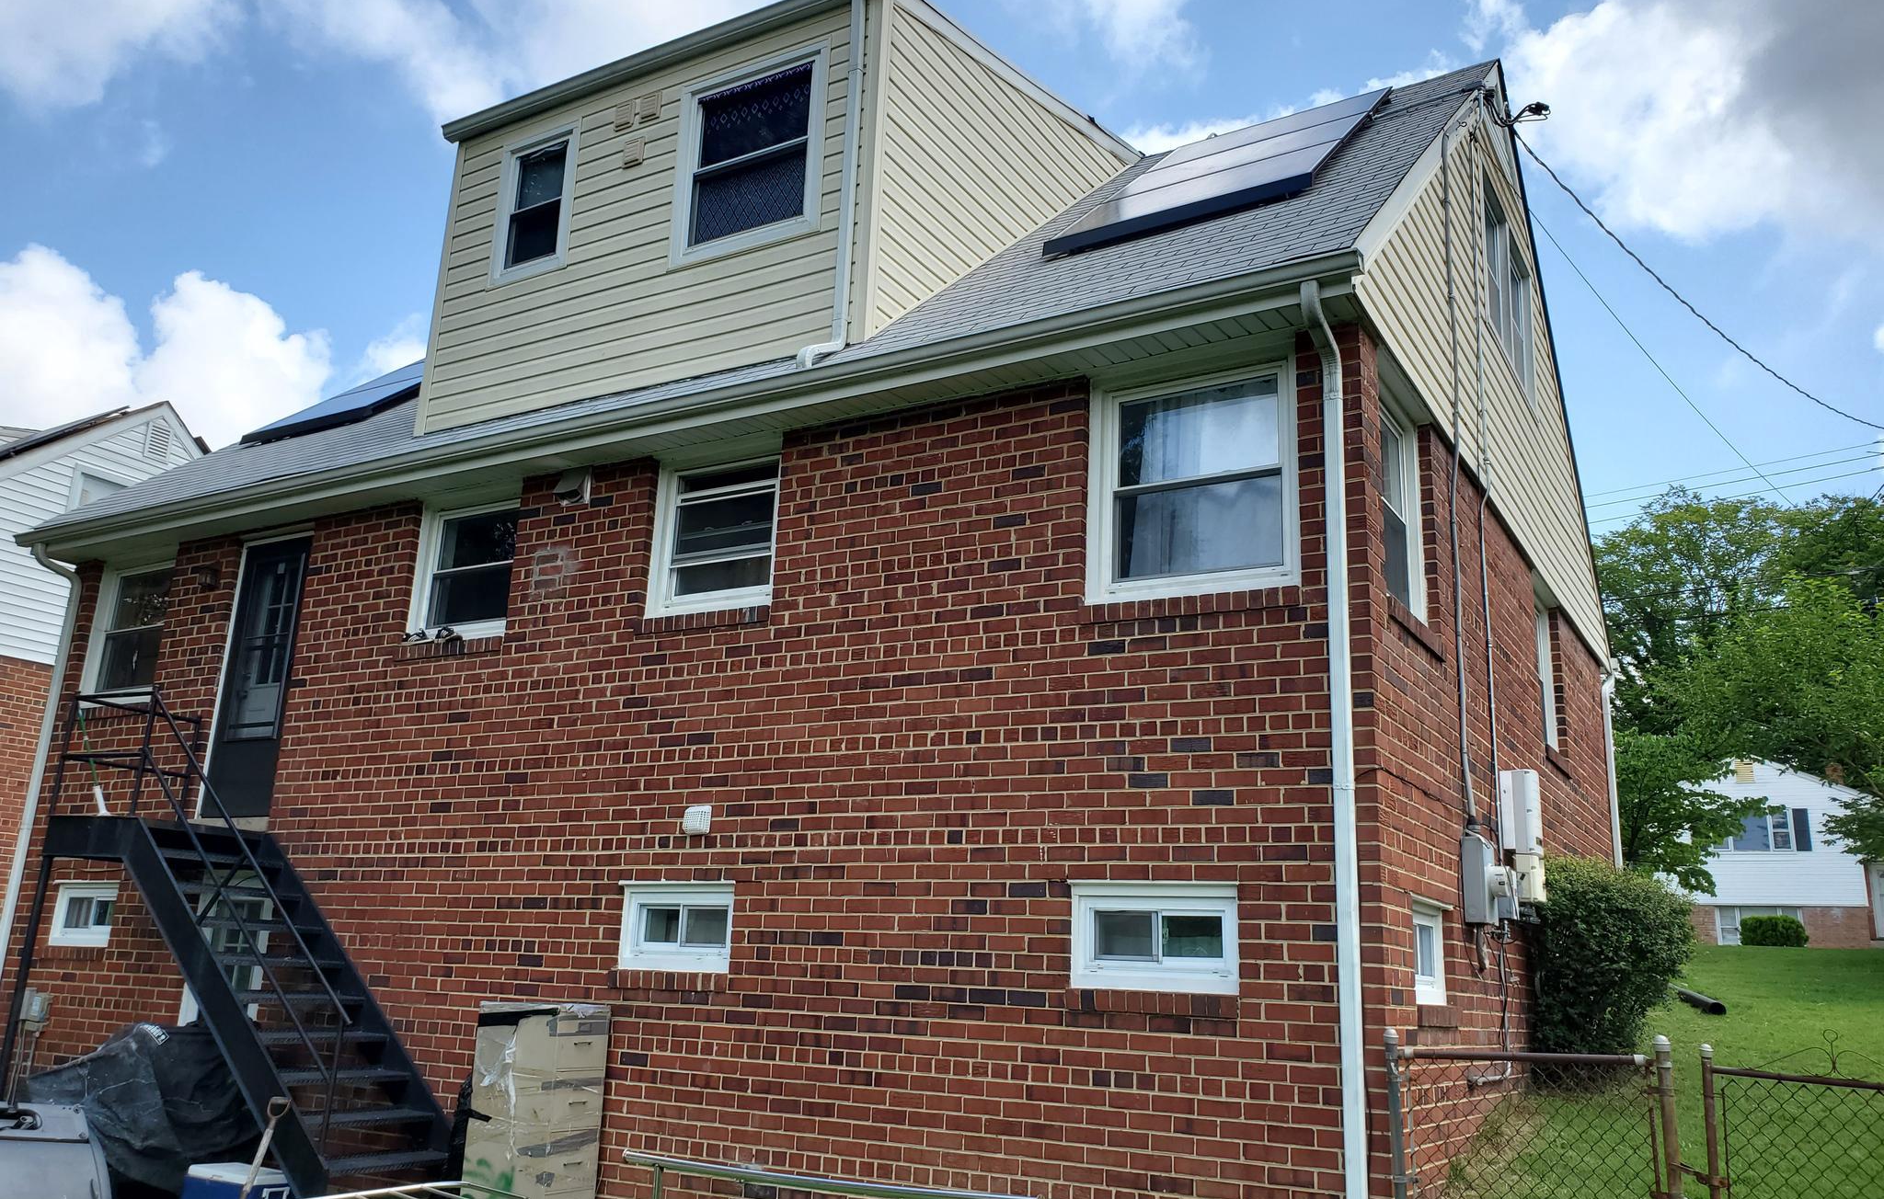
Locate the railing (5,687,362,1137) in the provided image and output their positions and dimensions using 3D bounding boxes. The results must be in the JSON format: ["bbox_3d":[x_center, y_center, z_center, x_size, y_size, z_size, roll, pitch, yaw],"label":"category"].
[{"bbox_3d":[-4.390,1.909,9.023,3.320,2.660,0.920,-6,-17,29],"label":"railing"}]

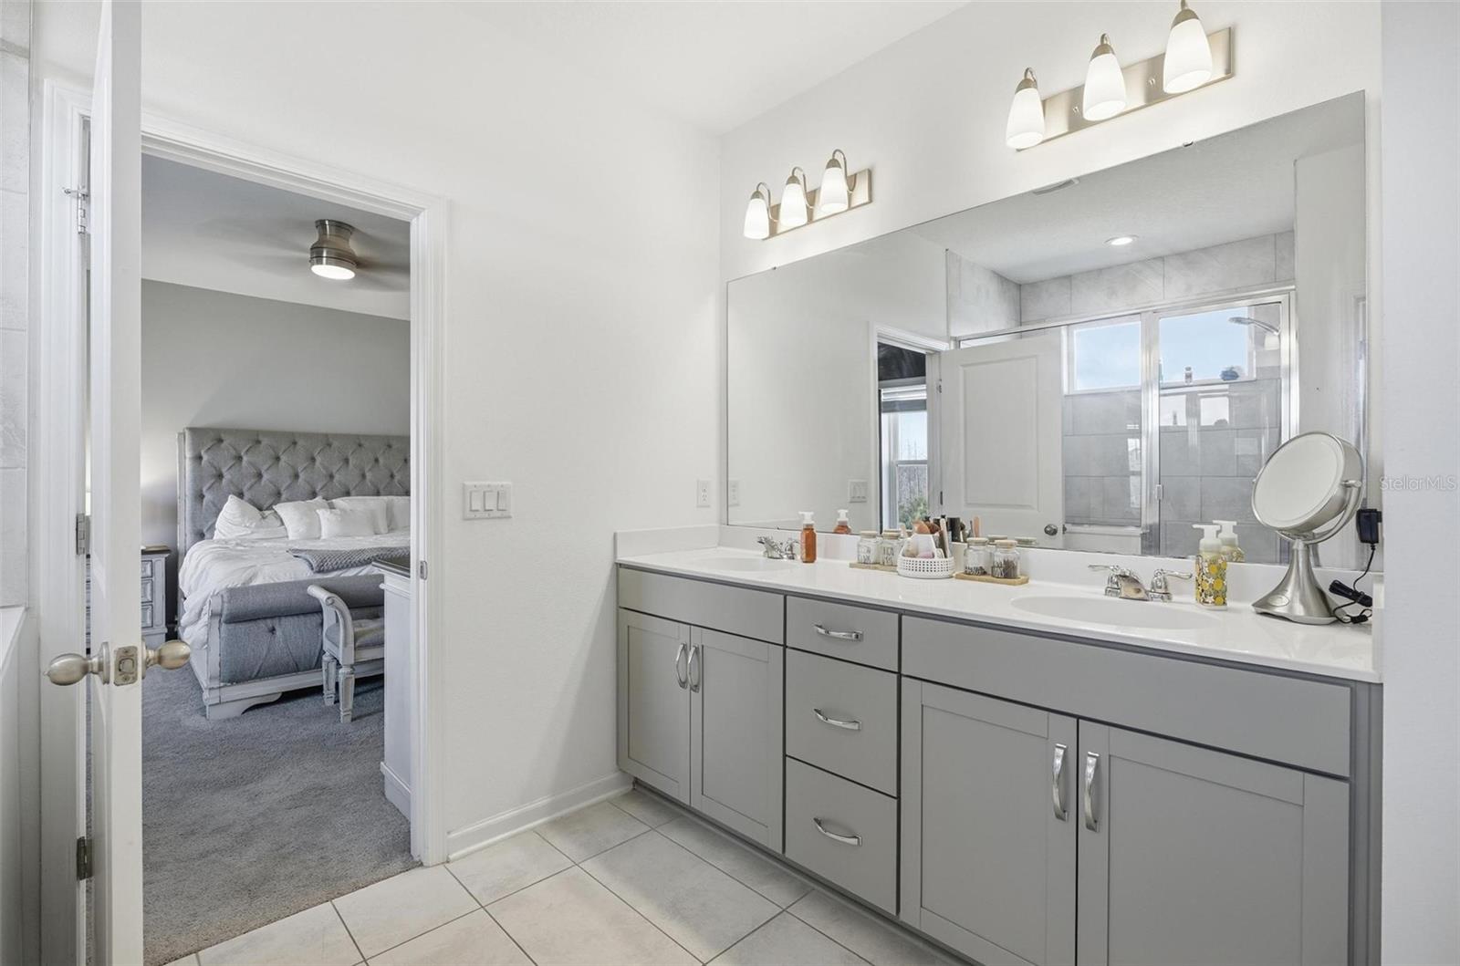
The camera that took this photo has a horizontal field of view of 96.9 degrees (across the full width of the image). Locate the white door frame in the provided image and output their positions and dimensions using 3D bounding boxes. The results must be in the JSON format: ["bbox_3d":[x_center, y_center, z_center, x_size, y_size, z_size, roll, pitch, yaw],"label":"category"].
[{"bbox_3d":[-1.277,0.155,1.819,0.896,2.126,0.140,0,0,-45],"label":"white door frame"}]

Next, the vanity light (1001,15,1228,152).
[{"bbox_3d":[1.012,-1.102,1.742,0.175,0.236,0.527,0,0,-45],"label":"vanity light"}]

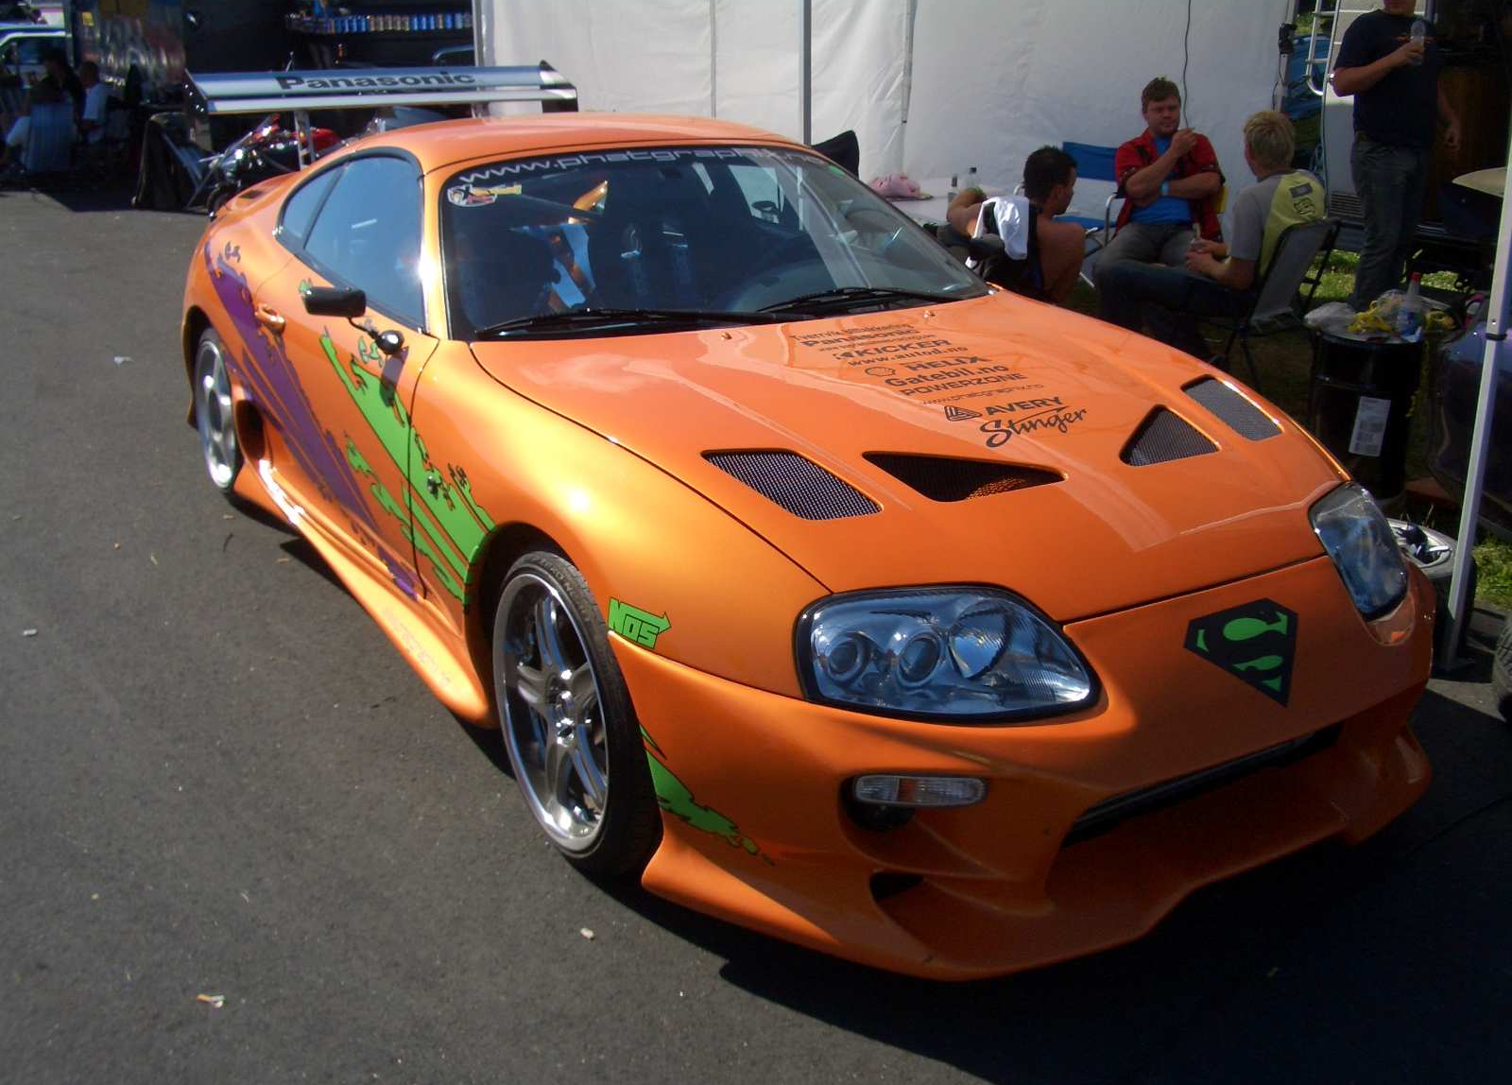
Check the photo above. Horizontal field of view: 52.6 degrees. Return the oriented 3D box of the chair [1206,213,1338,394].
[{"bbox_3d":[1.836,-0.793,5.809,0.540,0.850,0.480,15,23,38],"label":"chair"}]

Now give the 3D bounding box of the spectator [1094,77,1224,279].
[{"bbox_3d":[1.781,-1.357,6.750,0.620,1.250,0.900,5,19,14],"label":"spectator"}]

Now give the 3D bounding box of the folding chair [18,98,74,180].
[{"bbox_3d":[-6.821,-3.868,14.700,0.560,0.850,0.600,-6,19,-17],"label":"folding chair"}]

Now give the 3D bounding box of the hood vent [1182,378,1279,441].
[{"bbox_3d":[0.969,-0.273,3.131,0.130,0.035,0.323,3,30,-24],"label":"hood vent"}]

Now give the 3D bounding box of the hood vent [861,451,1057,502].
[{"bbox_3d":[0.369,-0.129,2.704,0.297,0.040,0.204,-15,40,-28],"label":"hood vent"}]

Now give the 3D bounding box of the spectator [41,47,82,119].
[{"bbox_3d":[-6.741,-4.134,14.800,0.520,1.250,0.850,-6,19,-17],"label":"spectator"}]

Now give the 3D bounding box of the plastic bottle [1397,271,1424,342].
[{"bbox_3d":[2.164,-0.778,5.050,0.076,0.235,0.076,0,19,0],"label":"plastic bottle"}]

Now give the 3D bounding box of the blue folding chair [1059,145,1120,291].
[{"bbox_3d":[1.466,-1.354,7.269,0.620,0.970,0.560,-15,23,-39],"label":"blue folding chair"}]

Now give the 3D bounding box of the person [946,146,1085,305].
[{"bbox_3d":[0.885,-0.813,5.401,0.540,1.120,0.760,-9,20,-25],"label":"person"}]

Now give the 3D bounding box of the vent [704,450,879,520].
[{"bbox_3d":[0.054,-0.095,2.588,0.185,0.035,0.295,-11,33,-31],"label":"vent"}]

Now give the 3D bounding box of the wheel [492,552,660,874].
[{"bbox_3d":[-0.285,0.293,2.866,0.240,0.625,0.625,-11,21,-30],"label":"wheel"}]

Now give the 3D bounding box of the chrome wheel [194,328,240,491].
[{"bbox_3d":[-1.647,-0.420,4.938,0.210,0.585,0.585,-11,21,-31],"label":"chrome wheel"}]

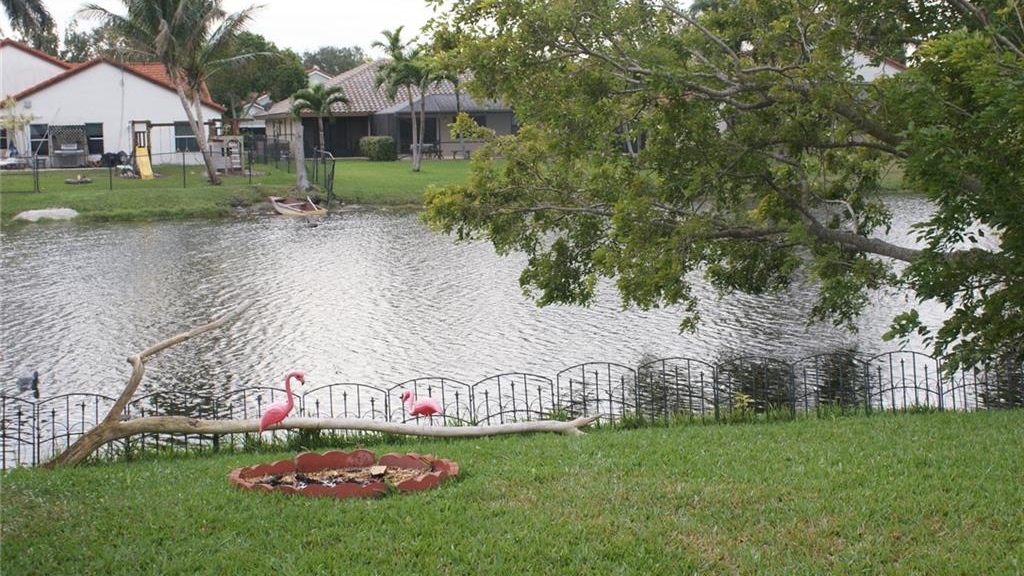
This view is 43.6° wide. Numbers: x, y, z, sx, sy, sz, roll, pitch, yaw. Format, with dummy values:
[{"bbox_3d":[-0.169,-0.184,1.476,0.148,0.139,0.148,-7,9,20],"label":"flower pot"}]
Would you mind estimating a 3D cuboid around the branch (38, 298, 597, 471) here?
[{"bbox_3d":[-1.528,0.714,10.623,4.550,1.300,0.900,-2,7,-9],"label":"branch"}]

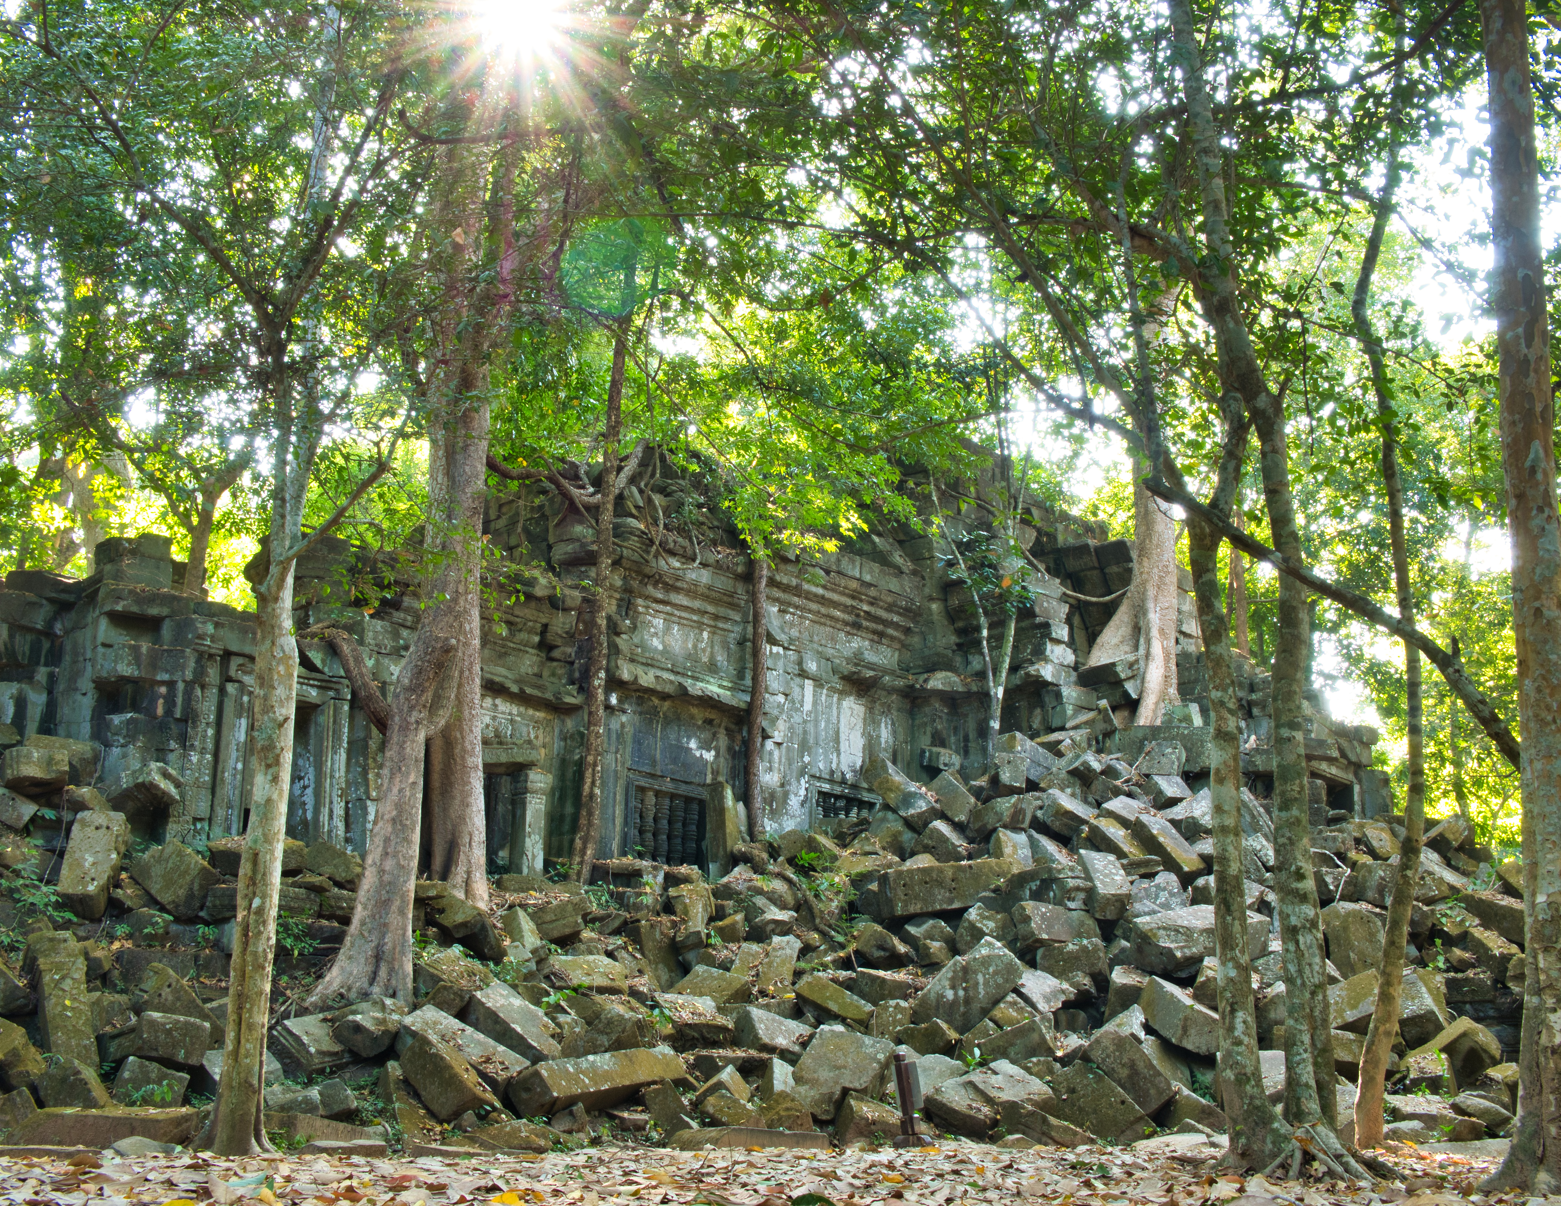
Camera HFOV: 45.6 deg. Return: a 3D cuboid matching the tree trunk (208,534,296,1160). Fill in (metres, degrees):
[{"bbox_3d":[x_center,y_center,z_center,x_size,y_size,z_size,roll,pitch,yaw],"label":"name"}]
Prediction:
[{"bbox_3d":[-3.586,1.629,12.828,0.440,4.160,0.420,0,-15,0],"label":"tree trunk"}]

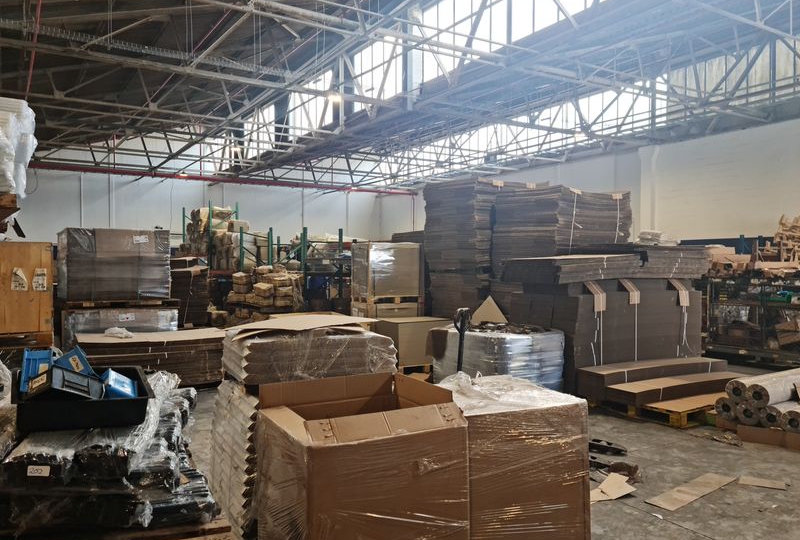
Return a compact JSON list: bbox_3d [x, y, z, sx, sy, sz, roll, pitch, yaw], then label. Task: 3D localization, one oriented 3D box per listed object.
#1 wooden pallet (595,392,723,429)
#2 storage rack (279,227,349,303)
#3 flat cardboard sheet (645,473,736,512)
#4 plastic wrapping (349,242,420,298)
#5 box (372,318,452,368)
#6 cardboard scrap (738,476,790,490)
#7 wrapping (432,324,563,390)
[{"bbox_3d":[2.862,1.413,6.664,1.200,0.145,1.100,0,1,-32],"label":"wooden pallet"},{"bbox_3d":[-2.425,0.178,16.380,1.080,2.430,2.100,0,1,-32],"label":"storage rack"},{"bbox_3d":[1.991,1.499,4.245,0.920,0.018,0.183,0,1,-39],"label":"flat cardboard sheet"},{"bbox_3d":[-0.255,0.000,12.030,1.120,1.000,0.900,0,1,-23],"label":"plastic wrapping"},{"bbox_3d":[0.183,1.014,9.000,0.890,0.600,0.680,0,1,-32],"label":"box"},{"bbox_3d":[2.543,1.500,4.380,0.277,0.016,0.187,0,1,29],"label":"cardboard scrap"},{"bbox_3d":[1.153,1.074,7.452,0.980,0.730,1.220,0,1,-40],"label":"wrapping"}]

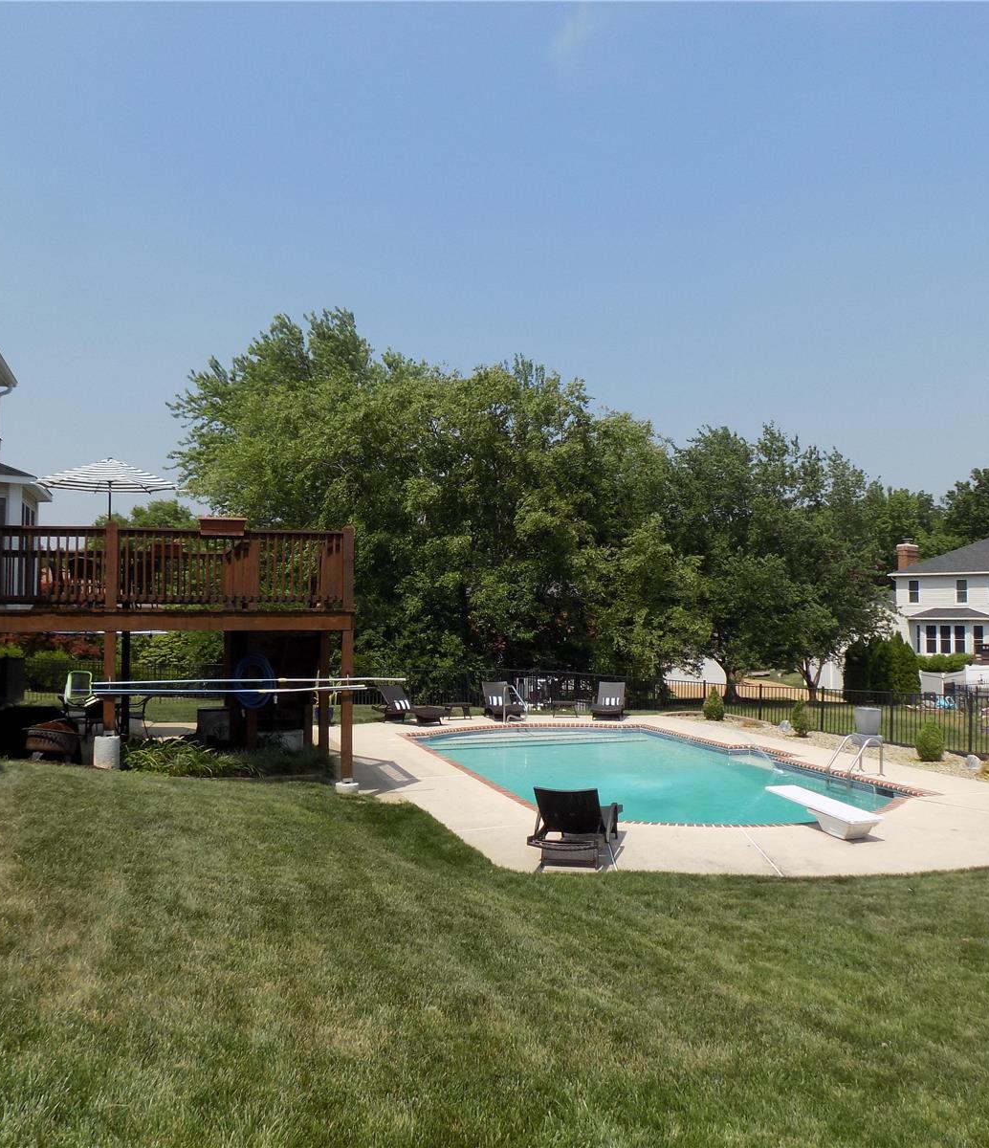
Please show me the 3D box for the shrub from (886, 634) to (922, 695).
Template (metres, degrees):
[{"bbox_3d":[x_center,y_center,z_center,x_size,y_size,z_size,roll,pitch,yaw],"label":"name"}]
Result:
[{"bbox_3d":[14.484,3.261,35.940,1.300,2.240,1.300,0,-2,22],"label":"shrub"}]

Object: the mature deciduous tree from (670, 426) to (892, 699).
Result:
[{"bbox_3d":[9.764,-0.320,34.537,7.600,9.365,7.200,0,-2,16],"label":"mature deciduous tree"}]

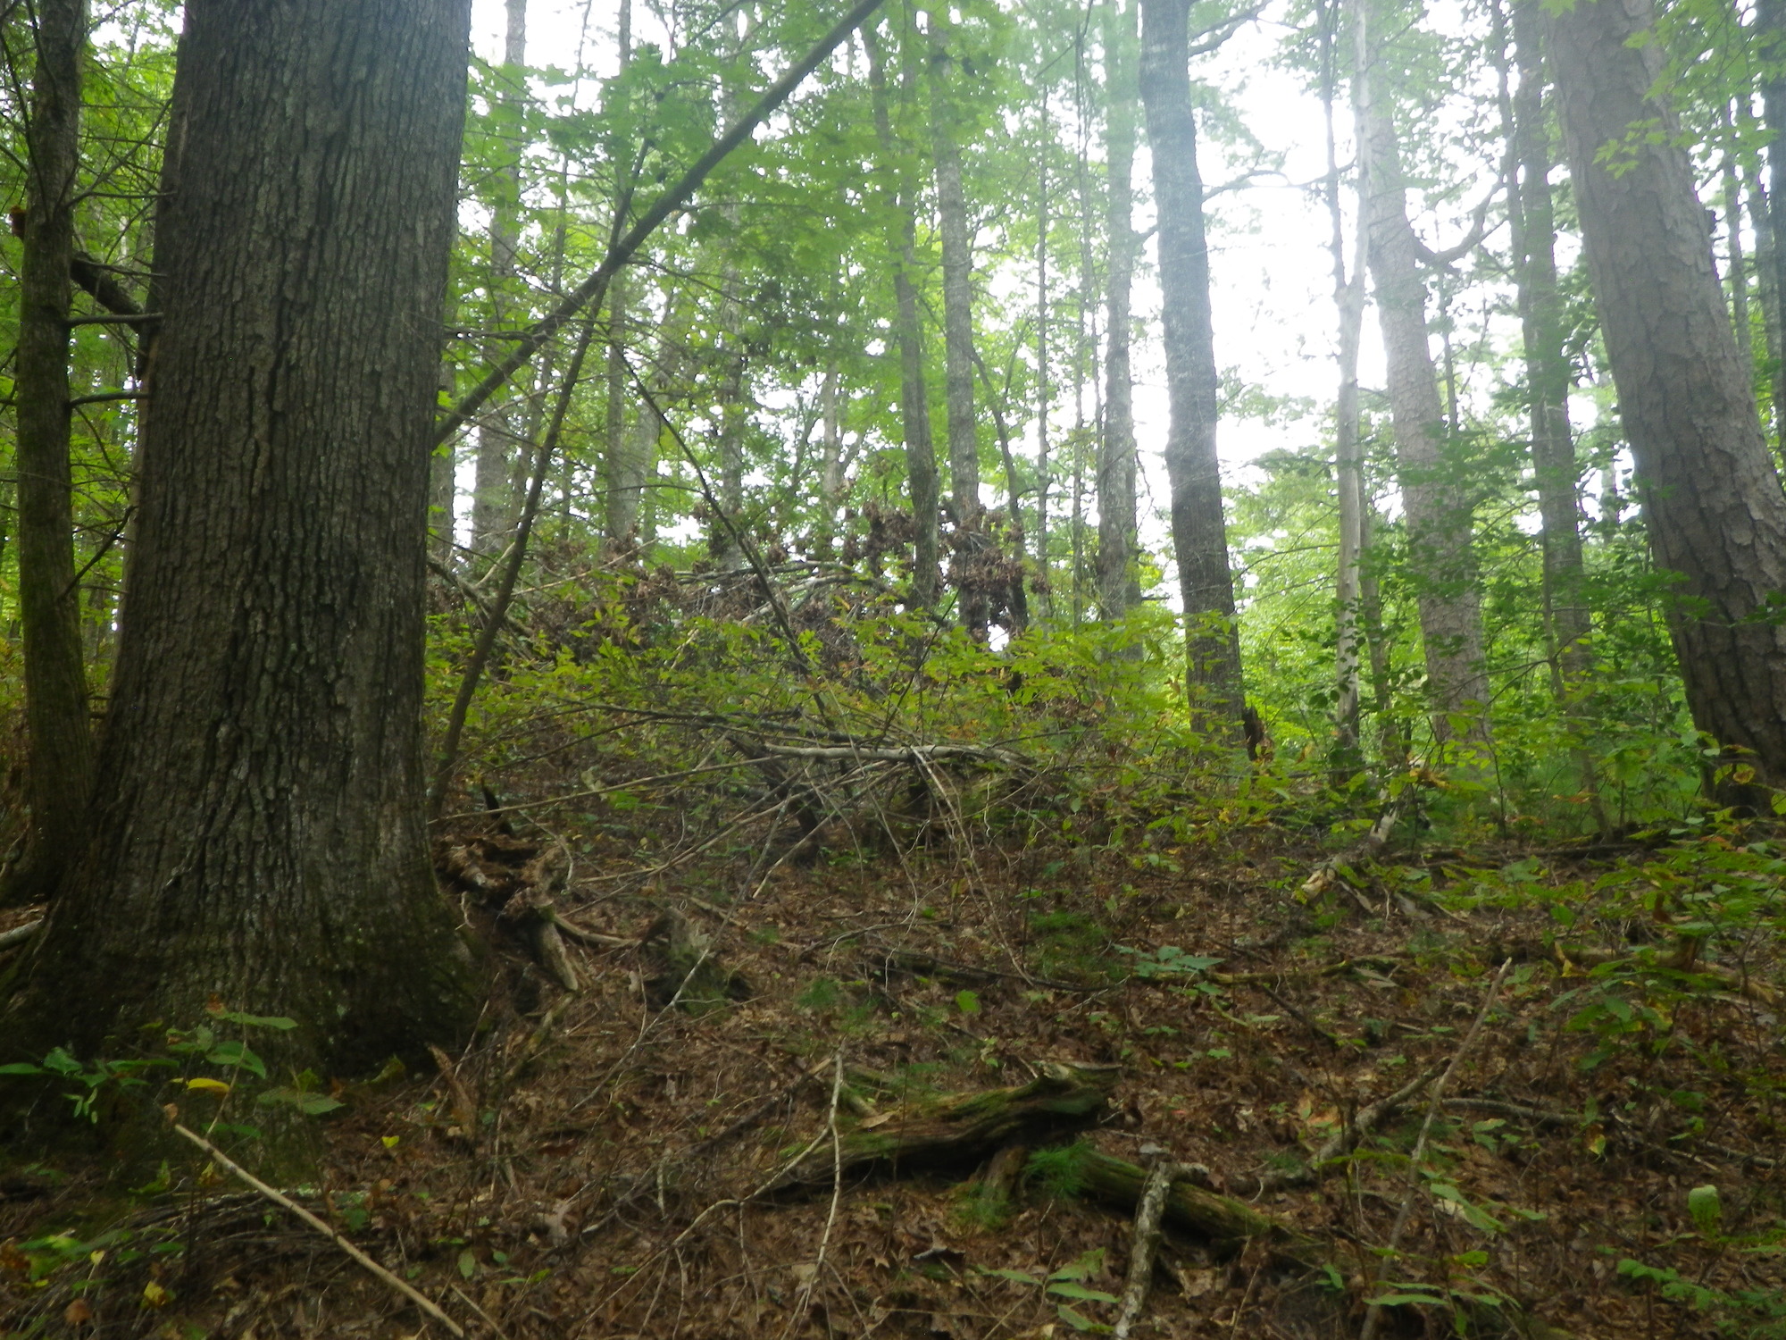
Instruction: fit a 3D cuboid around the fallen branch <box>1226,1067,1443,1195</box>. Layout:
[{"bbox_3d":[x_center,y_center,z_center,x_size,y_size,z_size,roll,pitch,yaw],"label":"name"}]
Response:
[{"bbox_3d":[1.213,1.190,3.767,0.926,0.240,0.180,9,-16,-38],"label":"fallen branch"}]

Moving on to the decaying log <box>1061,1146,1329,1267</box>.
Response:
[{"bbox_3d":[0.660,1.223,3.275,0.571,0.210,0.150,-7,-14,25],"label":"decaying log"}]

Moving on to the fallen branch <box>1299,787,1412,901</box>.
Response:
[{"bbox_3d":[2.223,0.806,6.900,1.055,0.560,0.170,11,-17,-43],"label":"fallen branch"}]

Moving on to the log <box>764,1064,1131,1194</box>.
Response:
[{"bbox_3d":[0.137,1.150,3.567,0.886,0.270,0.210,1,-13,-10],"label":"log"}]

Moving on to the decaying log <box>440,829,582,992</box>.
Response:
[{"bbox_3d":[-1.365,0.856,5.150,0.507,0.495,0.420,2,-13,-15],"label":"decaying log"}]

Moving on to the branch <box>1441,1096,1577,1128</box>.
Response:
[{"bbox_3d":[1.669,1.195,3.919,0.339,0.083,0.098,-6,-13,20],"label":"branch"}]

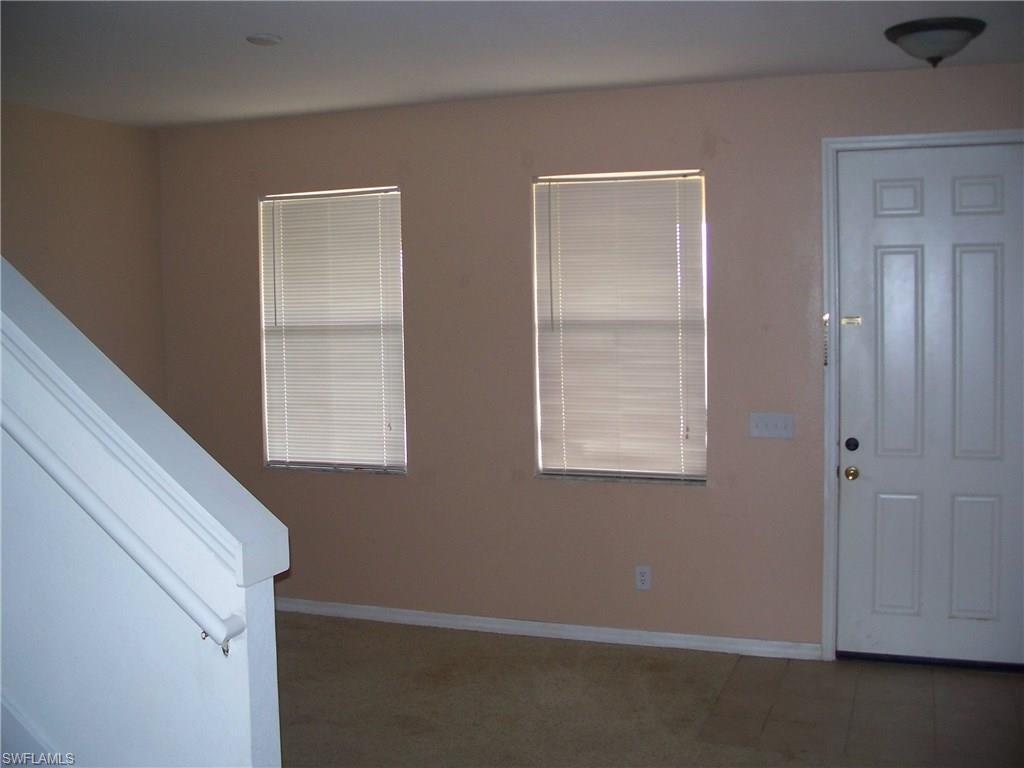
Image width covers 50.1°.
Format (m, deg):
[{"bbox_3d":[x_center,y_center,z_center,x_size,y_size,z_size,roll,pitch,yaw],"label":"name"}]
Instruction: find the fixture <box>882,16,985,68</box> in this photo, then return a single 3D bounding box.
[{"bbox_3d":[1.639,-1.312,4.239,0.366,0.172,0.366,1,4,19],"label":"fixture"}]

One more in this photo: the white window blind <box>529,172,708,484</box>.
[{"bbox_3d":[0.549,-0.290,5.561,0.875,1.520,0.050,1,4,19],"label":"white window blind"}]

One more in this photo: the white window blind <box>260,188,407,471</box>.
[{"bbox_3d":[-0.994,-0.301,6.096,0.875,1.520,0.050,1,4,19],"label":"white window blind"}]

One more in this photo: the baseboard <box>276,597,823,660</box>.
[{"bbox_3d":[-0.116,1.280,5.851,3.415,0.082,0.017,1,4,19],"label":"baseboard"}]

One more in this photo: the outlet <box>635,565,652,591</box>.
[{"bbox_3d":[0.668,0.986,5.561,0.075,0.120,0.012,1,4,19],"label":"outlet"}]

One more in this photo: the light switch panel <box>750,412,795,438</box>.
[{"bbox_3d":[1.258,0.203,5.301,0.210,0.117,0.012,1,4,19],"label":"light switch panel"}]

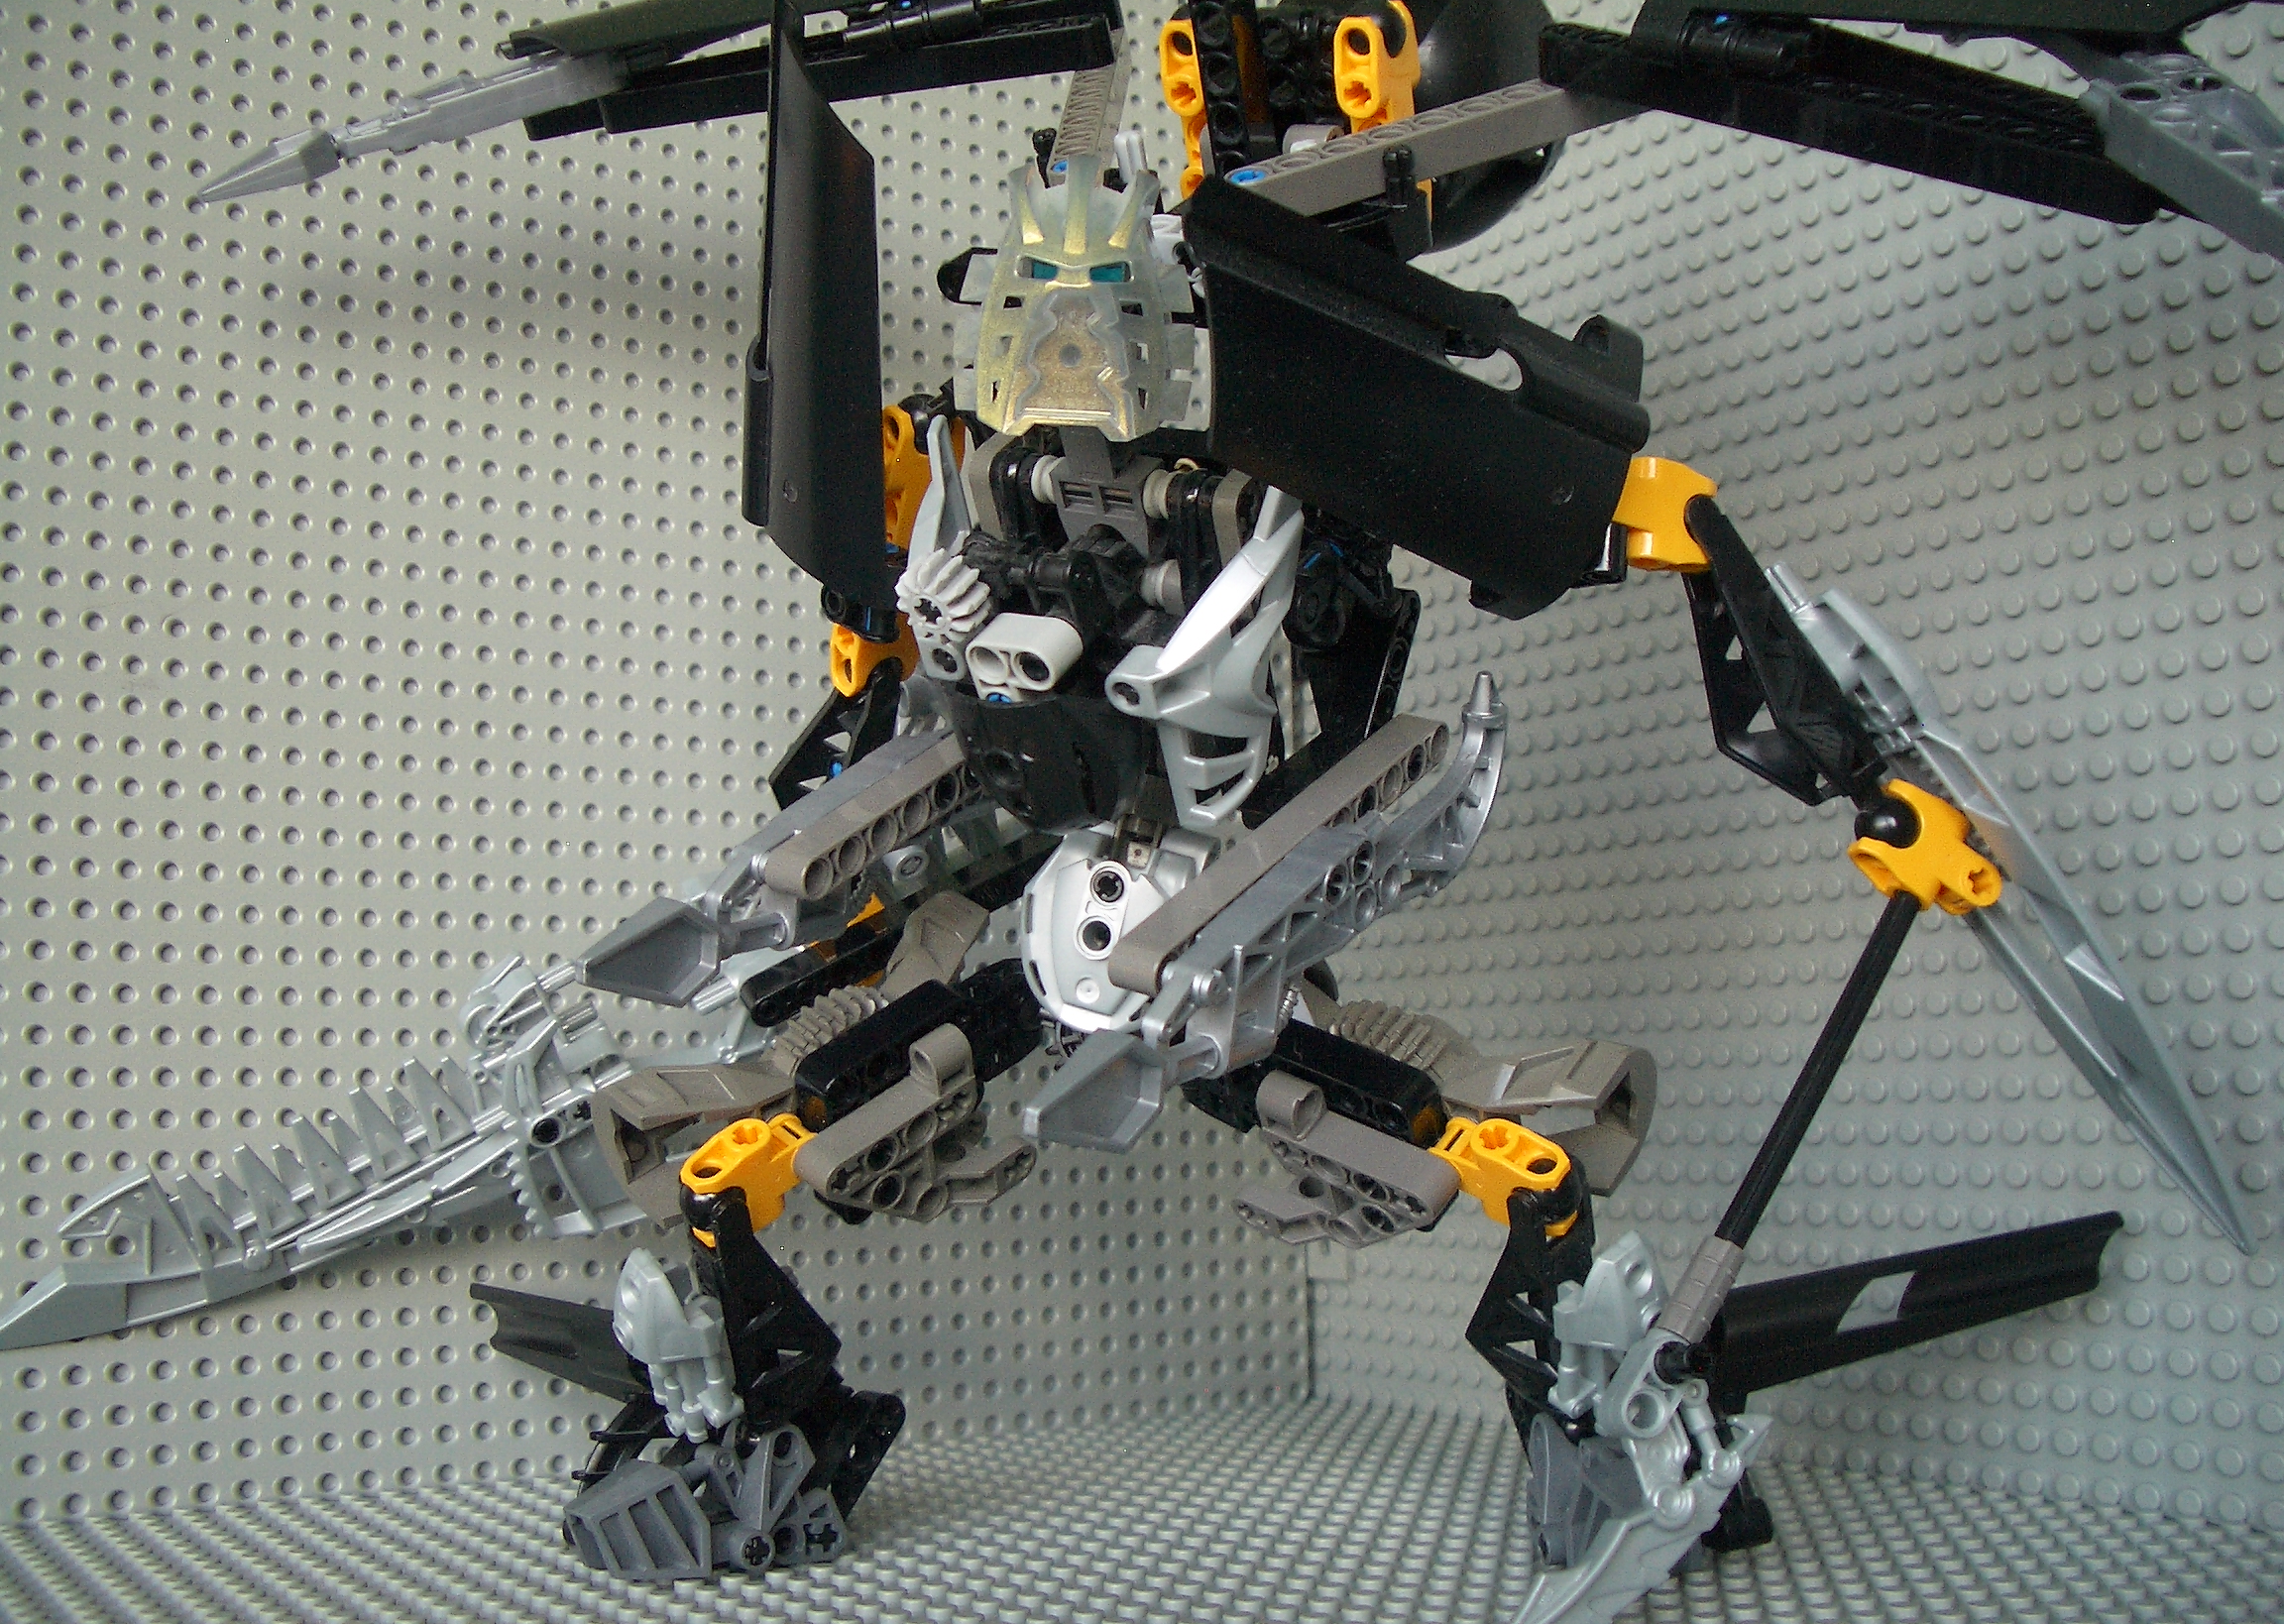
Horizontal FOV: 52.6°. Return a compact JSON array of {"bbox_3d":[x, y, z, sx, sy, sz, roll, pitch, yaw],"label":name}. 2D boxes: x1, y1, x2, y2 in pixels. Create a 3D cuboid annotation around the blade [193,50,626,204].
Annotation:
[{"bbox_3d":[-0.139,-0.129,0.437,0.094,0.014,0.010,-10,-24,16],"label":"blade"}]

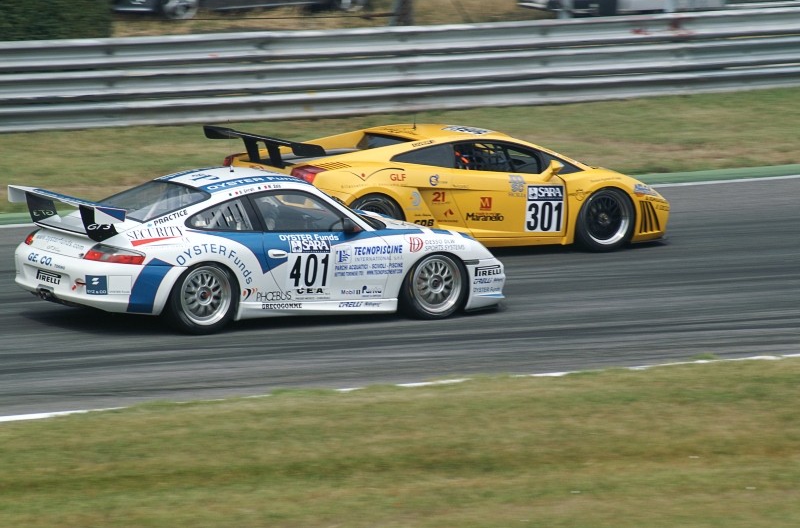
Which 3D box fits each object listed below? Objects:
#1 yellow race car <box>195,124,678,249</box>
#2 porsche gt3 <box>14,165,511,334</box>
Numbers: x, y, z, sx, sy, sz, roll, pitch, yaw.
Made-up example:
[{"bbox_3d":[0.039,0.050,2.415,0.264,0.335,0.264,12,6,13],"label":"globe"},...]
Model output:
[{"bbox_3d":[0.410,-0.753,65.252,4.360,1.150,1.930,-3,9,-32],"label":"yellow race car"},{"bbox_3d":[-1.134,-0.191,59.865,4.450,1.260,1.790,-3,9,-34],"label":"porsche gt3"}]

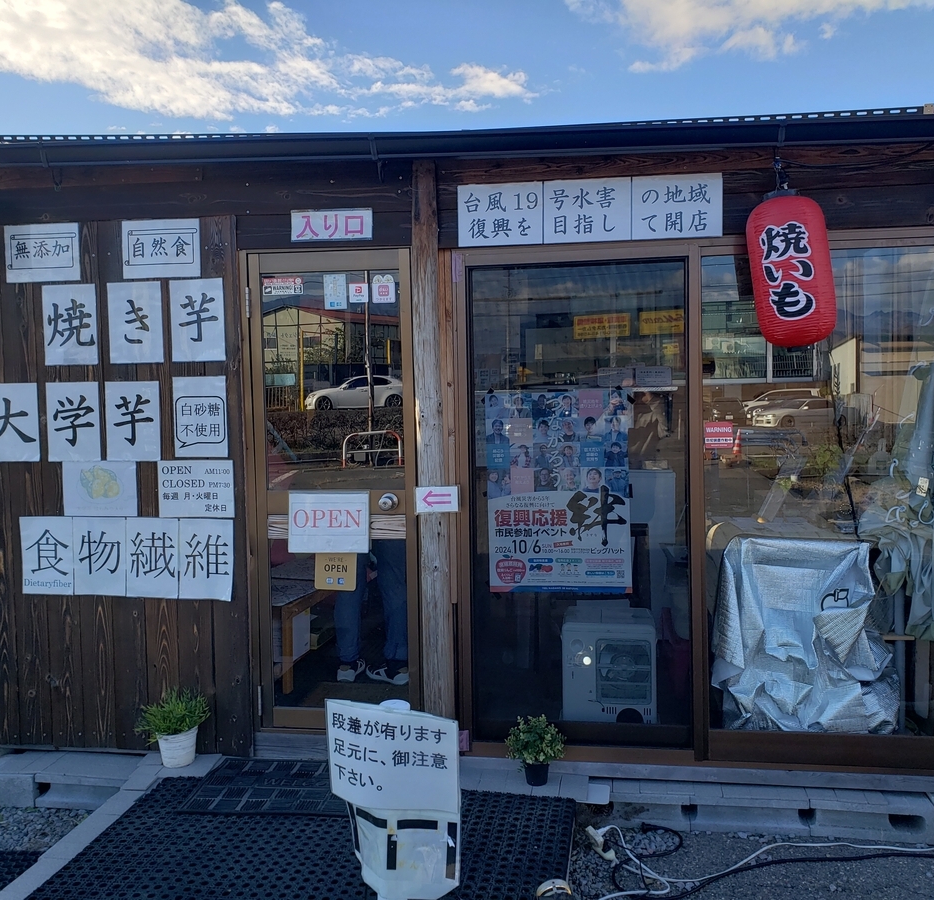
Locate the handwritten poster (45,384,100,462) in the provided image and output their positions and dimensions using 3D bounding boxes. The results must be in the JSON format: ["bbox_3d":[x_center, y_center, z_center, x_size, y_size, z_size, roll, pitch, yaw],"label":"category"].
[{"bbox_3d":[-1.495,-0.106,3.421,0.212,0.300,0.010,-1,2,8],"label":"handwritten poster"}]

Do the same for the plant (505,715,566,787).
[{"bbox_3d":[0.237,1.032,3.112,0.200,0.214,0.192,-1,1,8],"label":"plant"}]

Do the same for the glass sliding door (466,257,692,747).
[{"bbox_3d":[0.411,0.202,3.249,0.813,1.754,0.040,-1,2,8],"label":"glass sliding door"}]

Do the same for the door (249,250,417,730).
[{"bbox_3d":[-0.489,0.156,3.321,0.622,1.781,0.050,-1,1,8],"label":"door"}]

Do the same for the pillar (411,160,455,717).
[{"bbox_3d":[-0.120,0.041,3.216,0.108,2.105,0.108,-1,1,8],"label":"pillar"}]

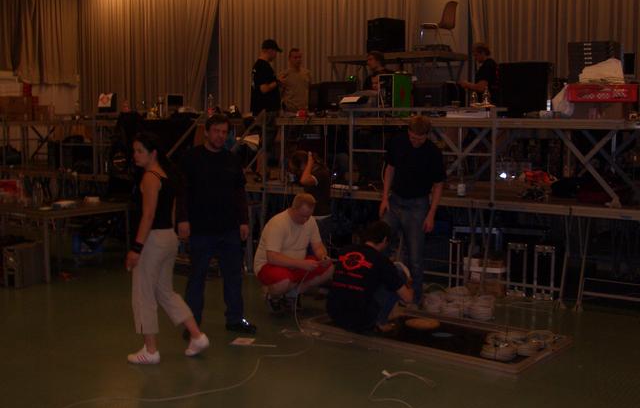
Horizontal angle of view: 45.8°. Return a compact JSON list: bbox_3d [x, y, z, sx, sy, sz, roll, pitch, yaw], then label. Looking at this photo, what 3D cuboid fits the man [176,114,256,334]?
[{"bbox_3d":[-0.861,0.168,6.215,0.620,1.780,0.380,0,6,-9],"label":"man"}]

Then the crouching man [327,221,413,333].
[{"bbox_3d":[0.415,0.583,6.606,0.600,0.920,0.720,5,7,40],"label":"crouching man"}]

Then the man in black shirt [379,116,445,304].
[{"bbox_3d":[0.889,0.087,7.261,0.600,1.770,0.420,2,6,11],"label":"man in black shirt"}]

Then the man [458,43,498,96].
[{"bbox_3d":[2.019,-1.172,9.731,0.500,1.750,0.500,-2,6,-21],"label":"man"}]

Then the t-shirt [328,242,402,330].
[{"bbox_3d":[0.364,0.682,6.515,0.550,0.680,0.420,5,7,40],"label":"t-shirt"}]

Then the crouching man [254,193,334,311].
[{"bbox_3d":[-0.234,0.449,7.106,0.750,1.040,0.600,5,7,41],"label":"crouching man"}]

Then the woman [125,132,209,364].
[{"bbox_3d":[-1.113,0.307,5.486,0.600,1.640,0.480,0,6,-3],"label":"woman"}]

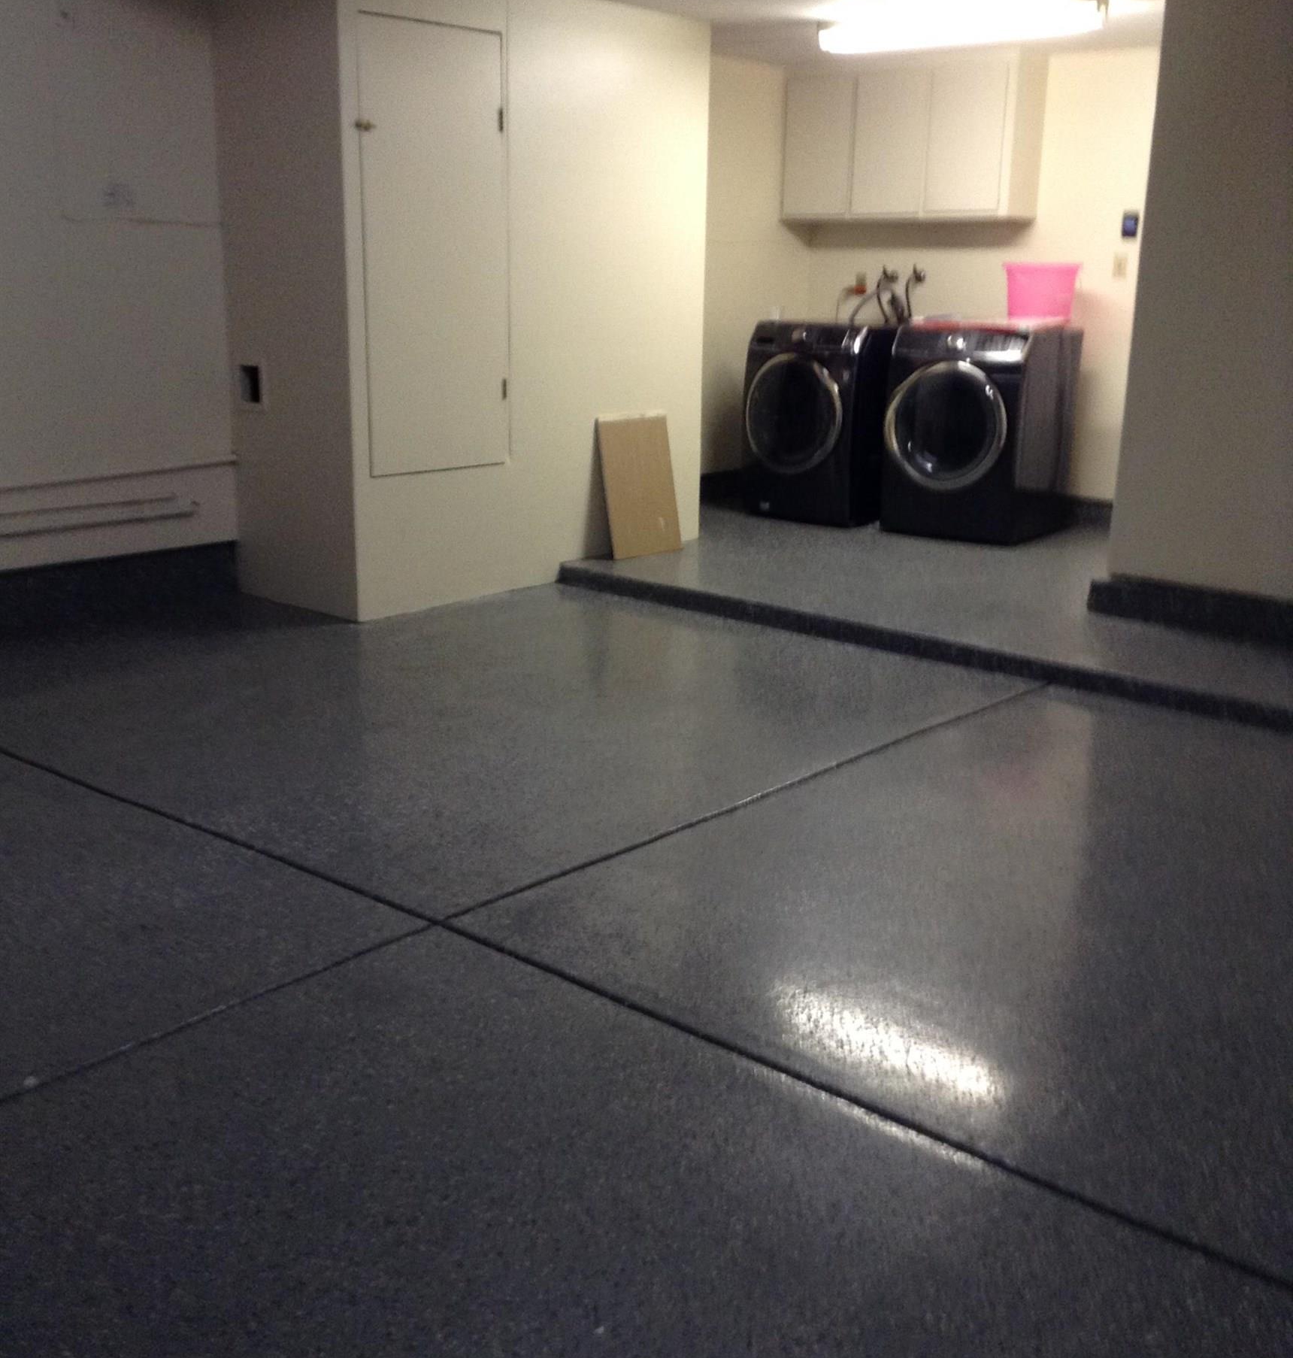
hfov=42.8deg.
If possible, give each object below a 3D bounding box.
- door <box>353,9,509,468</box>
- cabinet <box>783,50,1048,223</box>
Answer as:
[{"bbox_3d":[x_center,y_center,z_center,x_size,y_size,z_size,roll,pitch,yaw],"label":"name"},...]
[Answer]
[{"bbox_3d":[-0.800,-1.603,6.219,0.040,1.630,0.710,13,19,39],"label":"door"},{"bbox_3d":[1.346,-2.749,8.450,1.375,0.775,0.315,14,20,39],"label":"cabinet"}]

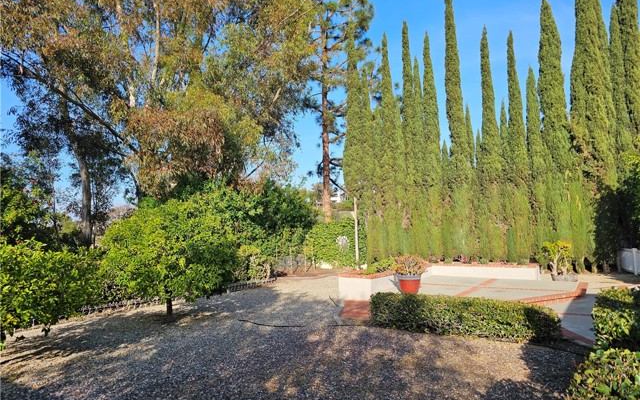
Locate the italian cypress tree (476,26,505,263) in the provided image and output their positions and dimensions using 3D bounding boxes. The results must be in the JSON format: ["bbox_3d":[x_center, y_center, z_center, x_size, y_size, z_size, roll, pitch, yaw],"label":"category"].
[{"bbox_3d":[5.862,-2.050,14.812,0.950,8.252,0.950,-3,-4,22],"label":"italian cypress tree"}]

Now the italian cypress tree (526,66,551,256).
[{"bbox_3d":[7.049,-1.209,13.946,0.850,6.504,0.850,-3,-5,27],"label":"italian cypress tree"}]

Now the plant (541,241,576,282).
[{"bbox_3d":[6.357,1.598,11.234,0.950,1.049,0.850,-3,-5,29],"label":"plant"}]

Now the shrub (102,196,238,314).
[{"bbox_3d":[-2.979,1.131,8.467,2.650,2.369,2.500,0,-4,-19],"label":"shrub"}]

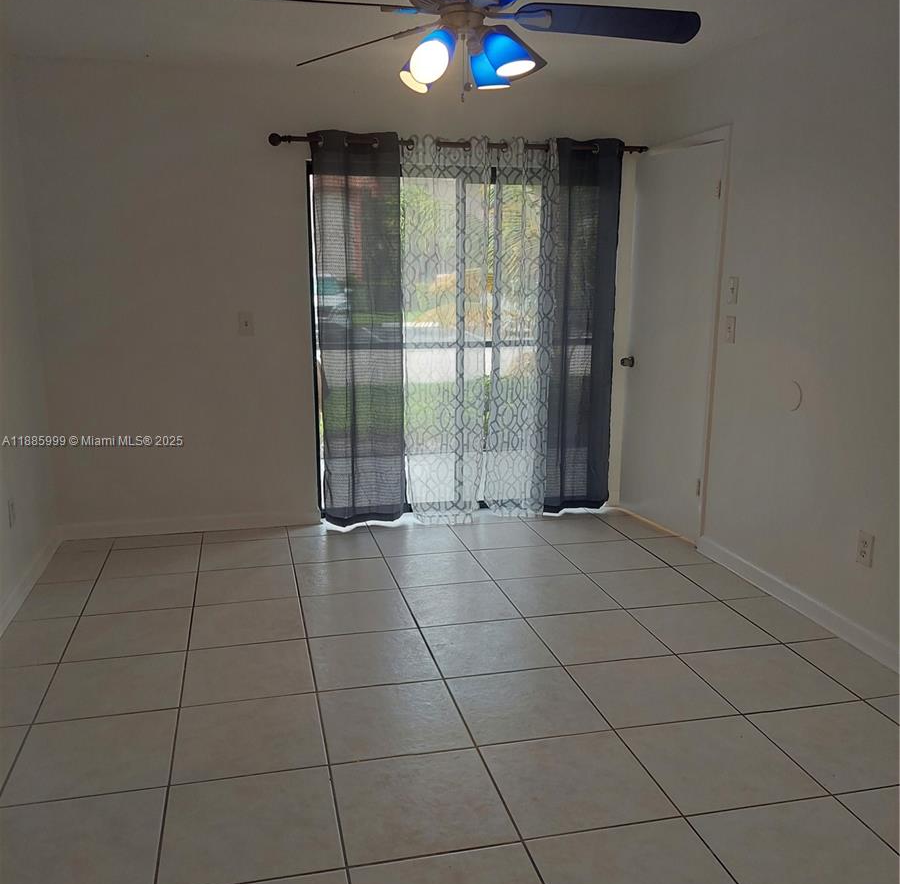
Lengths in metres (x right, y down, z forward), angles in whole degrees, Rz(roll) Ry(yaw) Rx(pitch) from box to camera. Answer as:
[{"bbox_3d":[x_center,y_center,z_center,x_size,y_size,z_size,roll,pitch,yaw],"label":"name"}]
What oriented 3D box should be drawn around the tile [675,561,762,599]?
[{"bbox_3d":[1.305,0.680,4.042,0.253,0.012,0.455,-2,11,-13],"label":"tile"}]

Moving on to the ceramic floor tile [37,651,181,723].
[{"bbox_3d":[-1.175,0.859,2.933,0.450,0.010,0.443,-2,12,-13],"label":"ceramic floor tile"}]

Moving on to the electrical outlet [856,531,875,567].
[{"bbox_3d":[1.596,0.411,3.193,0.010,0.120,0.075,-2,12,-13],"label":"electrical outlet"}]

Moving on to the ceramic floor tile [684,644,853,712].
[{"bbox_3d":[1.155,0.866,3.058,0.455,0.012,0.455,-2,11,-13],"label":"ceramic floor tile"}]

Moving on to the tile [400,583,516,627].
[{"bbox_3d":[0.044,0.730,3.748,0.455,0.012,0.455,-2,11,-13],"label":"tile"}]

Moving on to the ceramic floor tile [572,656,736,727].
[{"bbox_3d":[0.697,0.871,2.932,0.450,0.010,0.450,-2,11,-13],"label":"ceramic floor tile"}]

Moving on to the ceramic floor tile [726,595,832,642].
[{"bbox_3d":[1.411,0.766,3.589,0.262,0.012,0.455,-2,11,-13],"label":"ceramic floor tile"}]

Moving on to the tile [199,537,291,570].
[{"bbox_3d":[-1.040,0.578,4.279,0.446,0.010,0.441,-2,12,-13],"label":"tile"}]

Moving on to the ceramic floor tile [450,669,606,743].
[{"bbox_3d":[0.252,0.884,2.802,0.446,0.010,0.441,-2,12,-13],"label":"ceramic floor tile"}]

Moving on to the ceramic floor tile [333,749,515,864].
[{"bbox_3d":[-0.084,0.994,2.295,0.450,0.010,0.450,-2,11,-13],"label":"ceramic floor tile"}]

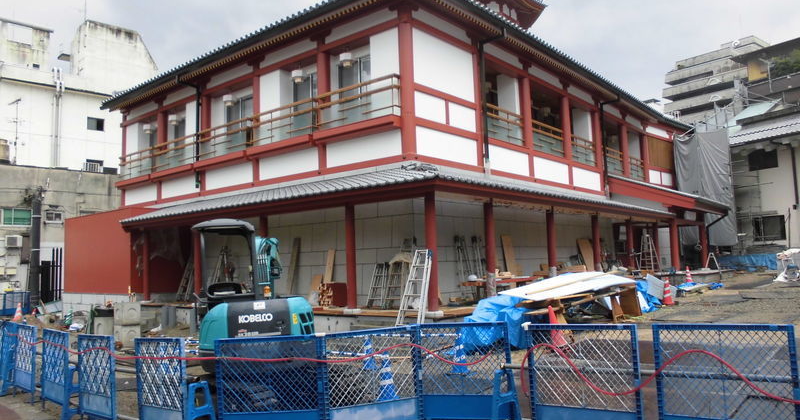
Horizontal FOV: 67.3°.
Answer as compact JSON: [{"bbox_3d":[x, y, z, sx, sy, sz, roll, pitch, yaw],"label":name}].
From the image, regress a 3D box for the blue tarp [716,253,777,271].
[{"bbox_3d":[19.742,2.953,34.301,3.200,0.939,0.500,-6,-7,40],"label":"blue tarp"}]

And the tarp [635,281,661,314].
[{"bbox_3d":[5.602,1.980,13.600,0.500,0.720,0.550,-6,-7,40],"label":"tarp"}]

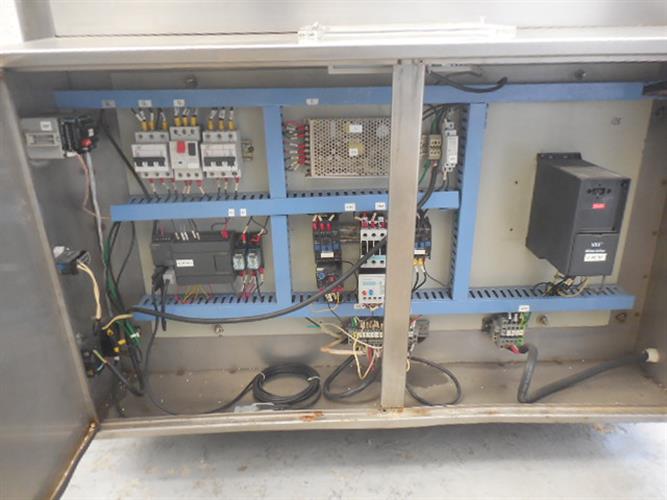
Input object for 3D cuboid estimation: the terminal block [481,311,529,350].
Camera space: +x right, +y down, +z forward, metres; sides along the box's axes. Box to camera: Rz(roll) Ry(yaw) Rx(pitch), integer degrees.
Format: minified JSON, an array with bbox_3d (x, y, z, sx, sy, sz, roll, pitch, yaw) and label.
[{"bbox_3d":[0.316,0.138,0.881,0.068,0.061,0.050,-1,20,-2],"label":"terminal block"}]

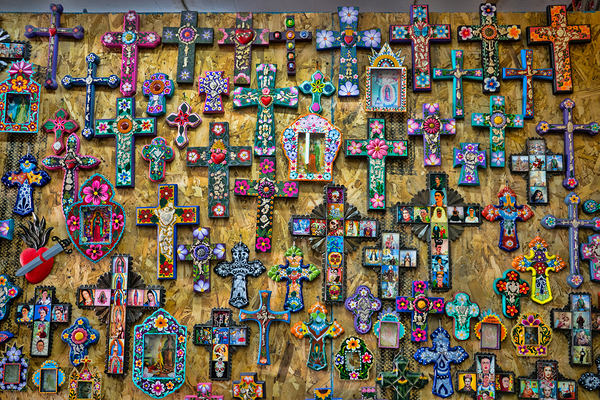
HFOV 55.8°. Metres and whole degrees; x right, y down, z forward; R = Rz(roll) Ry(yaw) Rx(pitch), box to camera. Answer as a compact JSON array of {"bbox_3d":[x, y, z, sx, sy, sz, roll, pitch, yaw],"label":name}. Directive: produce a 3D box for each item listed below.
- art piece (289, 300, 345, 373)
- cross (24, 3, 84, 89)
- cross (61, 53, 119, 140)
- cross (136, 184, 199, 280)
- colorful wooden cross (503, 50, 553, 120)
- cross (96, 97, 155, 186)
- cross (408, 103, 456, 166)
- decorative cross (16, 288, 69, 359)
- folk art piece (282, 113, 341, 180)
[{"bbox_3d":[0.058,0.437,1.820,0.171,0.214,0.028,1,-6,0],"label":"art piece"},{"bbox_3d":[-0.838,-0.520,1.928,0.202,0.301,0.030,1,-6,4],"label":"cross"},{"bbox_3d":[-0.703,-0.348,1.901,0.195,0.290,0.028,0,-6,3],"label":"cross"},{"bbox_3d":[-0.428,0.102,1.835,0.206,0.307,0.026,-1,-6,3],"label":"cross"},{"bbox_3d":[0.733,-0.372,1.817,0.154,0.224,0.027,1,-6,4],"label":"colorful wooden cross"},{"bbox_3d":[-0.575,-0.188,1.883,0.198,0.296,0.033,-1,-6,0],"label":"cross"},{"bbox_3d":[0.436,-0.213,1.886,0.158,0.209,0.033,0,-6,0],"label":"cross"},{"bbox_3d":[-0.819,0.391,1.827,0.180,0.221,0.025,1,-6,0],"label":"decorative cross"},{"bbox_3d":[0.039,-0.169,1.878,0.200,0.225,0.040,0,-6,0],"label":"folk art piece"}]

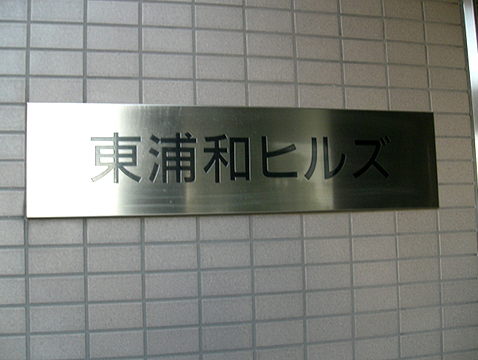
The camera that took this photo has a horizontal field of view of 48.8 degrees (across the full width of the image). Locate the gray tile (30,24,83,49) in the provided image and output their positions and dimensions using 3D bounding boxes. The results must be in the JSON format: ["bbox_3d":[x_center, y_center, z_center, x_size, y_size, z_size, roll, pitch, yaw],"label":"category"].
[{"bbox_3d":[-0.323,-0.255,0.936,0.095,0.045,0.009,-1,-5,-13],"label":"gray tile"}]

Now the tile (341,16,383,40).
[{"bbox_3d":[0.253,-0.312,1.078,0.095,0.045,0.008,0,-5,-13],"label":"tile"}]

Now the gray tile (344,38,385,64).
[{"bbox_3d":[0.252,-0.261,1.072,0.095,0.045,0.009,-1,-5,-13],"label":"gray tile"}]

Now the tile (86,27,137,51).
[{"bbox_3d":[-0.230,-0.258,0.961,0.095,0.045,0.008,0,-5,-13],"label":"tile"}]

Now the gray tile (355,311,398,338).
[{"bbox_3d":[0.266,0.281,1.033,0.095,0.045,0.010,-1,-5,-14],"label":"gray tile"}]

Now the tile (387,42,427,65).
[{"bbox_3d":[0.350,-0.262,1.097,0.095,0.045,0.008,0,-5,-13],"label":"tile"}]

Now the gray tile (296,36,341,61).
[{"bbox_3d":[0.157,-0.262,1.054,0.095,0.045,0.008,0,-5,-13],"label":"gray tile"}]

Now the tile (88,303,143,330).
[{"bbox_3d":[-0.217,0.236,0.919,0.095,0.045,0.010,-1,-5,-14],"label":"tile"}]

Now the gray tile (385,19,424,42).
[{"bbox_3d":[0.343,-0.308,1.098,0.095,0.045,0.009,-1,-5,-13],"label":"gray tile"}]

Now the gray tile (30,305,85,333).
[{"bbox_3d":[-0.311,0.236,0.899,0.095,0.045,0.008,0,-5,-13],"label":"gray tile"}]

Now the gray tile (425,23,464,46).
[{"bbox_3d":[0.436,-0.309,1.122,0.095,0.045,0.009,-1,-5,-13],"label":"gray tile"}]

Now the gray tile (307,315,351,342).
[{"bbox_3d":[0.171,0.283,1.009,0.095,0.045,0.010,-1,-5,-14],"label":"gray tile"}]

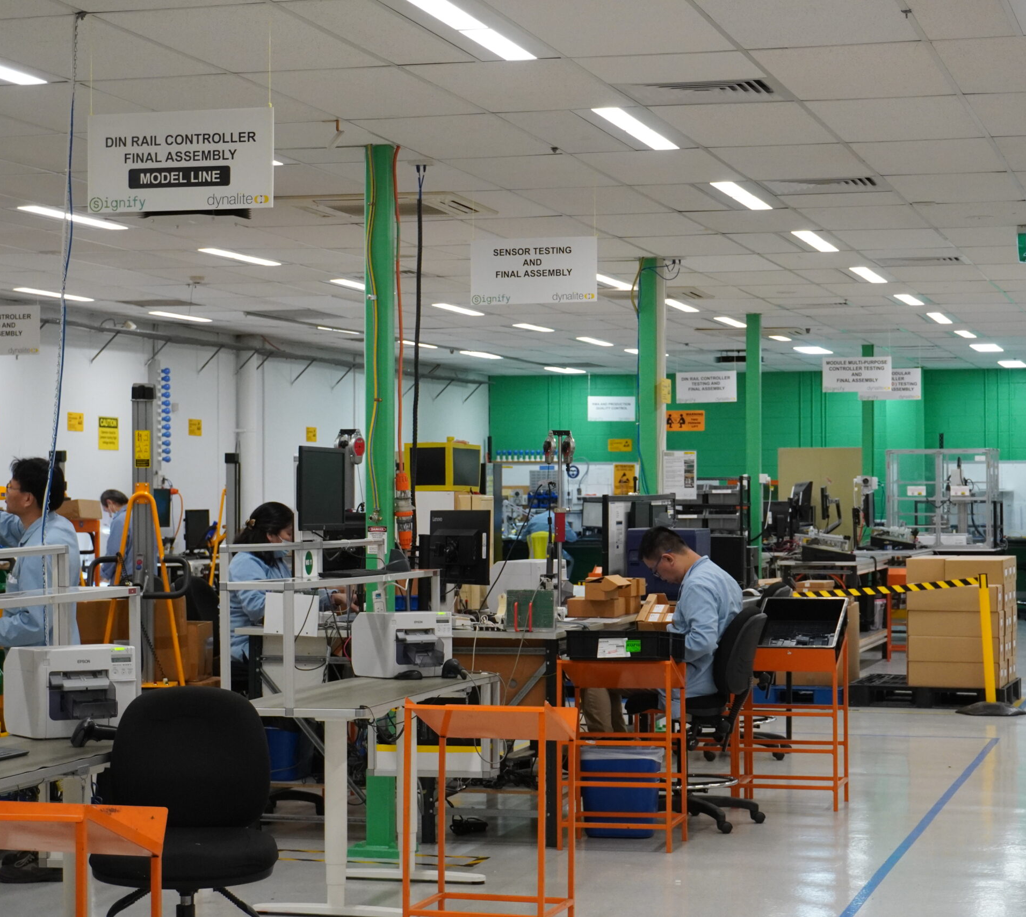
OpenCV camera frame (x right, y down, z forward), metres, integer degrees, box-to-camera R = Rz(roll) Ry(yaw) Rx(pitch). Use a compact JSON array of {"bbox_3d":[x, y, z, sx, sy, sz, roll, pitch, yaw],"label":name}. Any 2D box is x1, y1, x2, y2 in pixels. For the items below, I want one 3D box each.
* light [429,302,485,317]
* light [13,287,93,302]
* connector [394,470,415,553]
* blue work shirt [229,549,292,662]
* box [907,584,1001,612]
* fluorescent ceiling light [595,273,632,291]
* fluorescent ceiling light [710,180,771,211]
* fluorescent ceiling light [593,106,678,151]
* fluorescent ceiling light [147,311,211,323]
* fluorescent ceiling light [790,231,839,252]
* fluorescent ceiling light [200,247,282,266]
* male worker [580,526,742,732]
[{"bbox_3d":[-0.457,-1.262,20.561,0.113,0.060,1.160,0,-1,16],"label":"light"},{"bbox_3d":[-3.547,-1.272,18.927,0.140,0.045,1.200,0,-1,16],"label":"light"},{"bbox_3d":[-0.461,0.223,10.330,0.080,0.335,0.080,0,-1,16],"label":"connector"},{"bbox_3d":[-1.115,0.682,11.350,0.430,0.540,0.450,0,-1,16],"label":"blue work shirt"},{"bbox_3d":[3.280,1.037,18.136,0.660,0.184,0.275,0,-1,18],"label":"box"},{"bbox_3d":[0.723,-1.287,17.772,0.113,0.060,1.160,0,-1,16],"label":"fluorescent ceiling light"},{"bbox_3d":[1.182,-1.351,12.578,0.125,0.045,1.200,0,-1,16],"label":"fluorescent ceiling light"},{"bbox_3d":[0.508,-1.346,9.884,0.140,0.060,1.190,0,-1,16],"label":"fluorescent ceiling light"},{"bbox_3d":[-2.890,-1.248,21.311,0.113,0.060,1.160,0,-1,16],"label":"fluorescent ceiling light"},{"bbox_3d":[1.850,-1.323,14.909,0.125,0.045,1.200,0,-1,16],"label":"fluorescent ceiling light"},{"bbox_3d":[-1.772,-1.325,15.956,0.113,0.060,1.160,0,-1,16],"label":"fluorescent ceiling light"},{"bbox_3d":[0.717,0.864,11.666,0.770,1.075,0.500,0,-1,16],"label":"male worker"}]

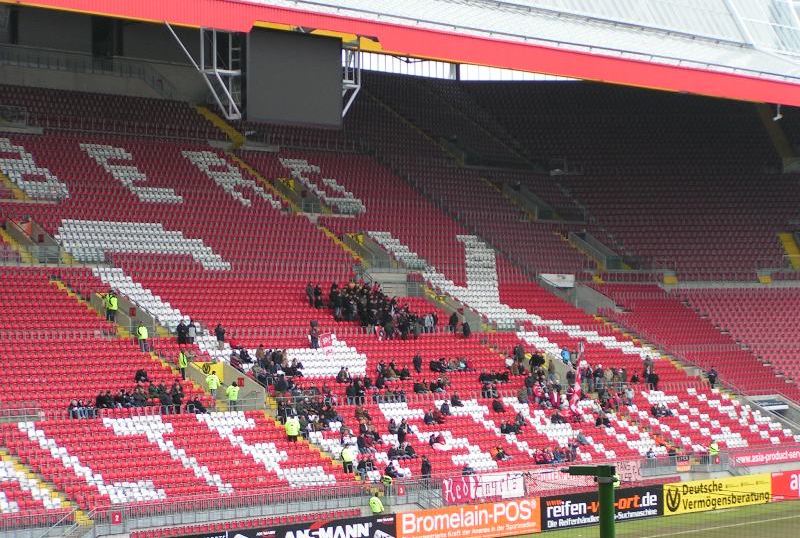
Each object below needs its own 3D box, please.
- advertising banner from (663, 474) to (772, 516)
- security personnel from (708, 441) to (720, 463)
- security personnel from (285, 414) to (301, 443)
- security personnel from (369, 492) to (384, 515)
[{"bbox_3d":[19.949,14.059,137.113,0.100,1.870,12.330,-1,-2,41],"label":"advertising banner"},{"bbox_3d":[19.860,11.800,138.818,0.420,1.720,0.580,-1,-2,41],"label":"security personnel"},{"bbox_3d":[-5.471,8.321,111.744,0.660,1.780,0.450,-1,-2,-7],"label":"security personnel"},{"bbox_3d":[-1.218,12.458,114.075,0.580,1.750,0.420,-1,-2,41],"label":"security personnel"}]

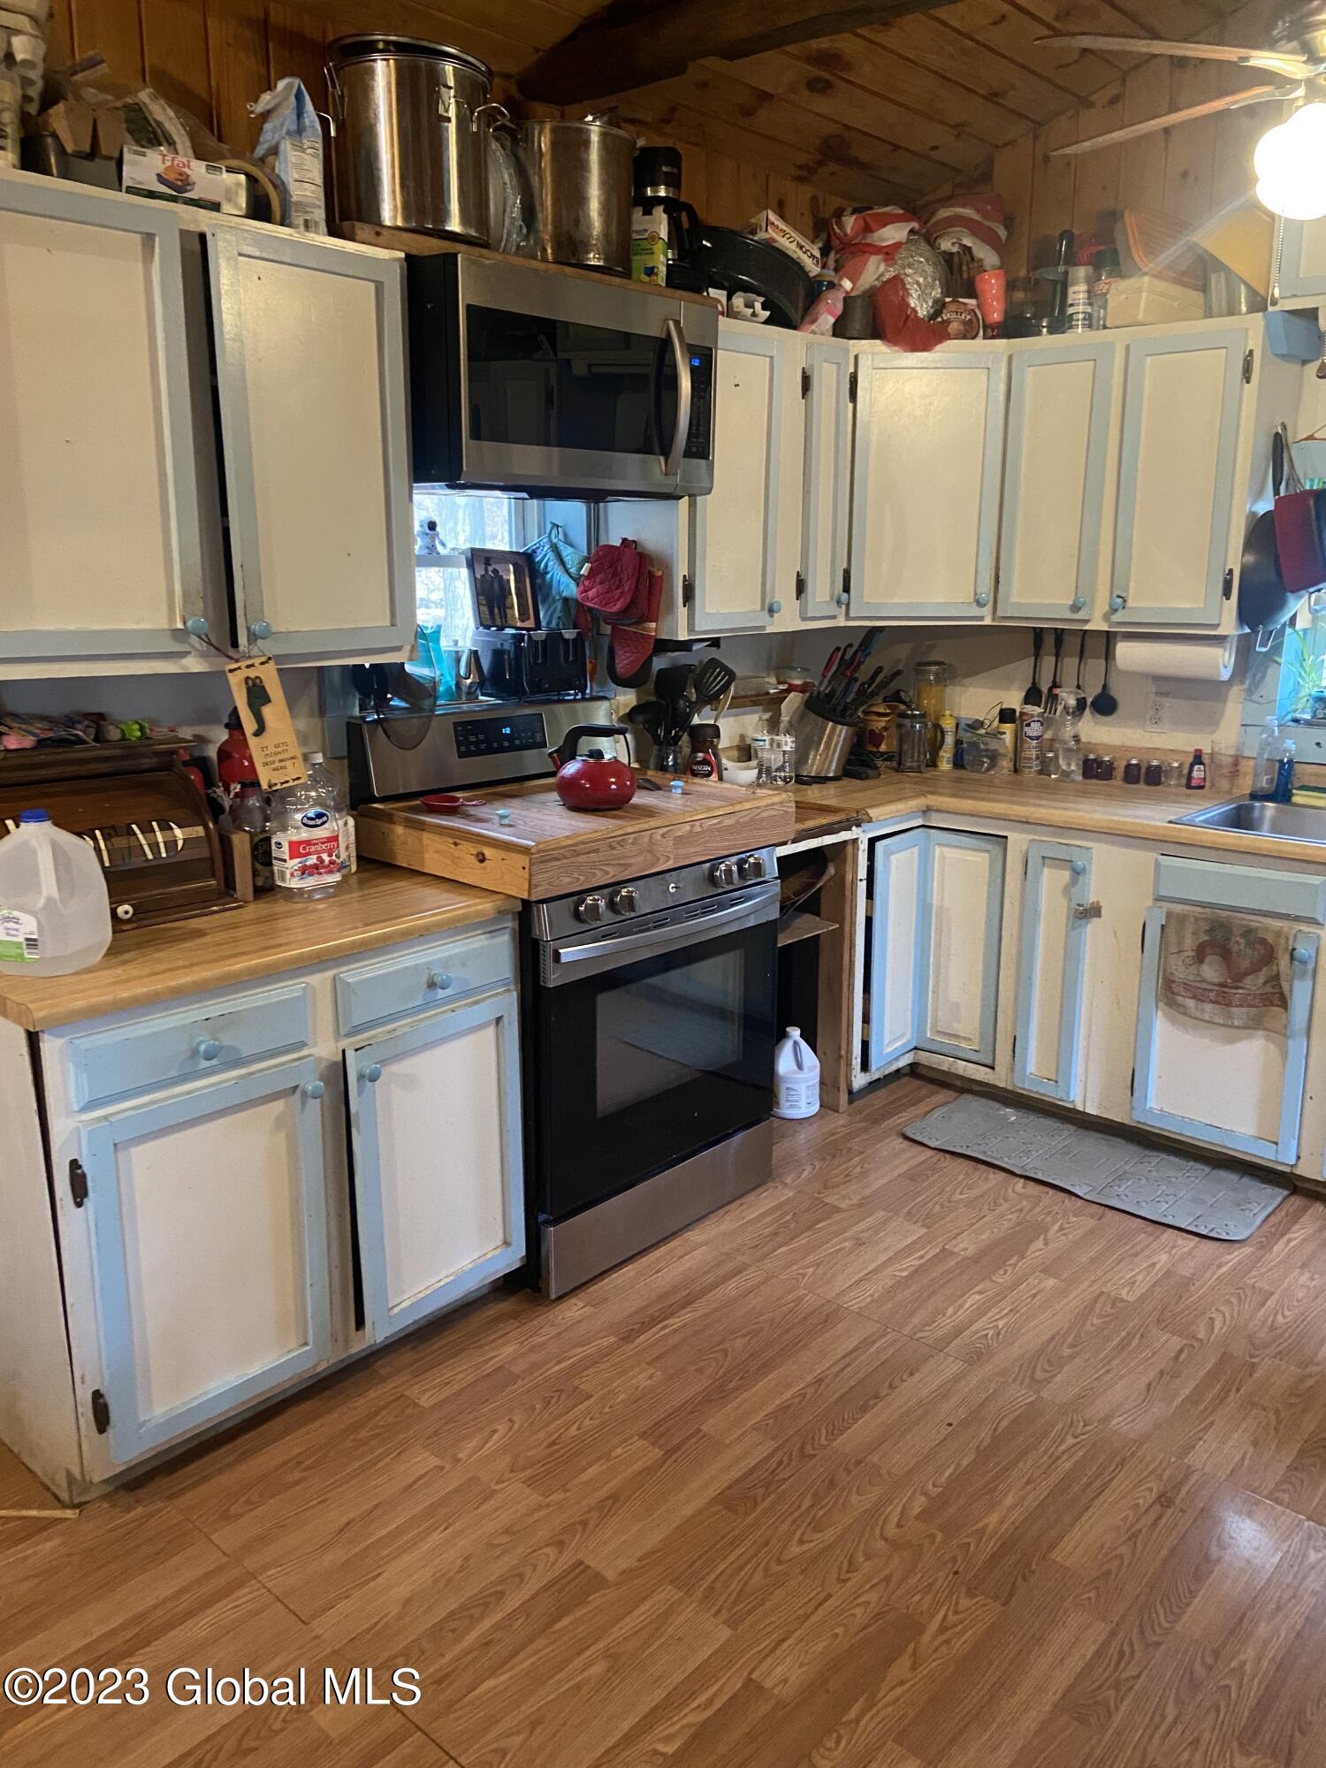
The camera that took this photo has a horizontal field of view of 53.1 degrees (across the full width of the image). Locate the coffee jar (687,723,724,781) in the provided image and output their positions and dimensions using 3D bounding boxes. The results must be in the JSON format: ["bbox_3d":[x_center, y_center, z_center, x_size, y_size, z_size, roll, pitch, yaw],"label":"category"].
[{"bbox_3d":[0.122,-0.349,3.738,0.100,0.185,0.090,3,14,14],"label":"coffee jar"}]

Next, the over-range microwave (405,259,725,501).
[{"bbox_3d":[-0.267,-1.095,2.980,0.420,0.420,0.750,13,19,42],"label":"over-range microwave"}]

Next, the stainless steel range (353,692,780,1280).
[{"bbox_3d":[-0.198,0.203,3.112,0.690,1.180,0.756,13,19,42],"label":"stainless steel range"}]

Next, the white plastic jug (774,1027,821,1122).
[{"bbox_3d":[0.375,0.522,3.764,0.152,0.247,0.152,0,14,0],"label":"white plastic jug"}]

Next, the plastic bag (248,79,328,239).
[{"bbox_3d":[-0.697,-1.335,2.490,0.125,0.290,0.098,13,19,42],"label":"plastic bag"}]

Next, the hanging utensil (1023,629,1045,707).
[{"bbox_3d":[1.120,-0.648,3.991,0.060,0.295,0.045,13,19,42],"label":"hanging utensil"}]

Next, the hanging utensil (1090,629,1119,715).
[{"bbox_3d":[1.280,-0.625,3.842,0.083,0.290,0.075,13,19,42],"label":"hanging utensil"}]

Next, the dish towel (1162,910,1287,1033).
[{"bbox_3d":[1.361,0.221,3.229,0.305,0.270,0.045,13,19,42],"label":"dish towel"}]

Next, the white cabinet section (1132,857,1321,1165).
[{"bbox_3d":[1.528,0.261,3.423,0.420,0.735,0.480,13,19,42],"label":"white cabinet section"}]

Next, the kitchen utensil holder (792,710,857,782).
[{"bbox_3d":[0.480,-0.432,3.980,0.185,0.235,0.140,0,14,0],"label":"kitchen utensil holder"}]

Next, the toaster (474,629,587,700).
[{"bbox_3d":[-0.353,-0.579,3.478,0.225,0.175,0.215,13,19,42],"label":"toaster"}]

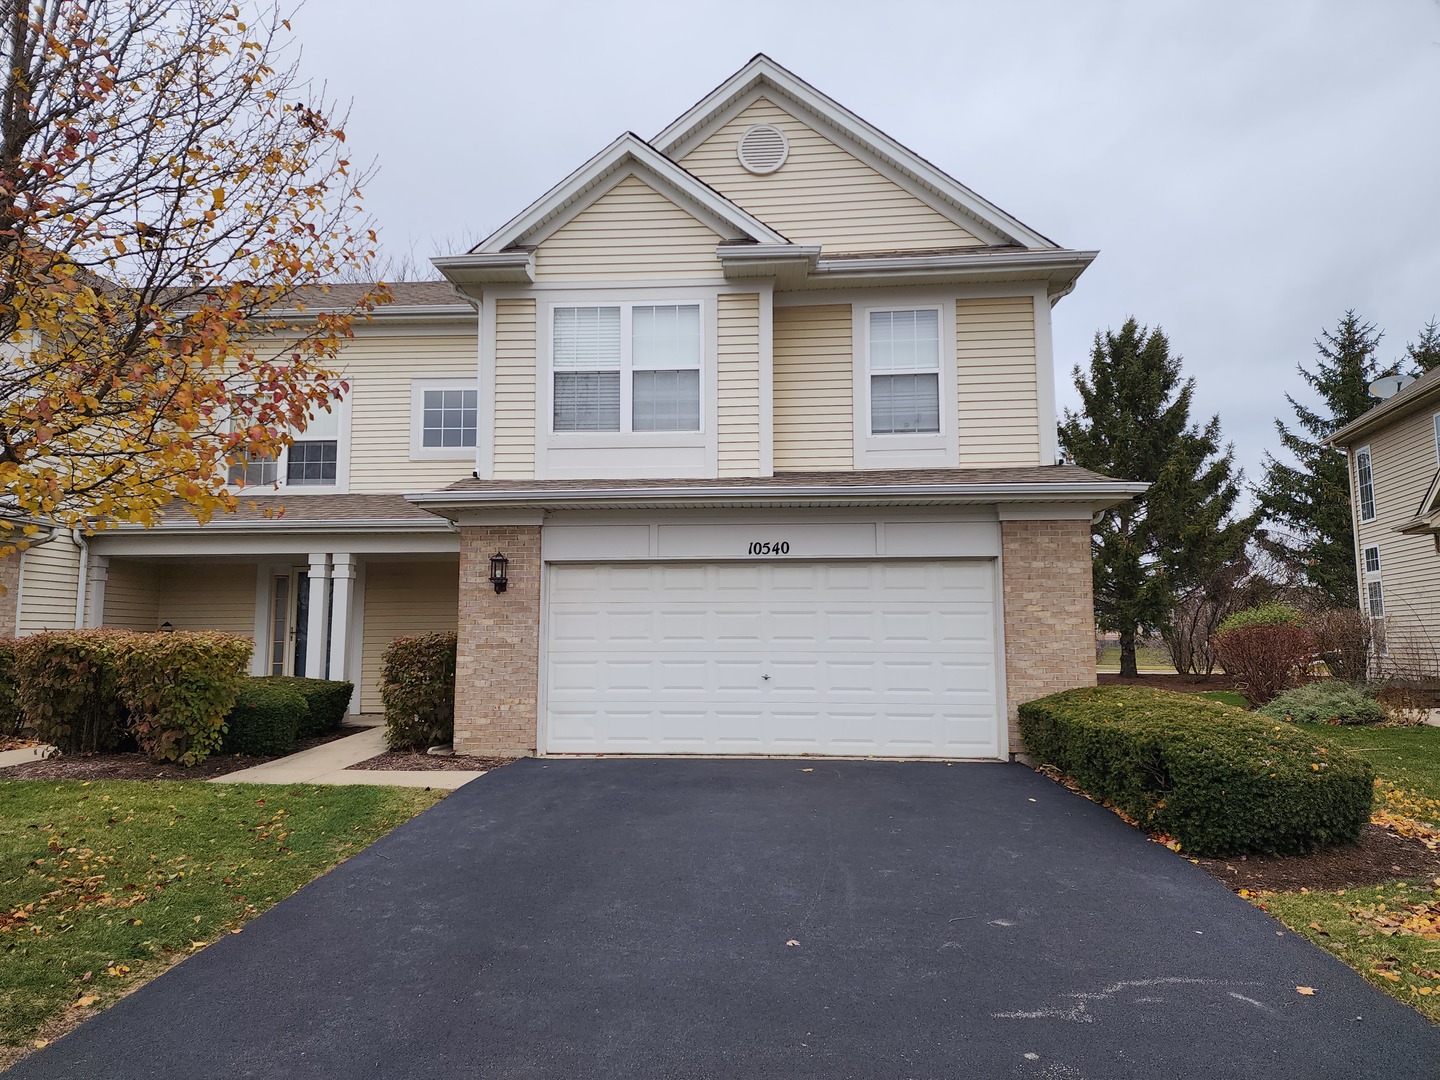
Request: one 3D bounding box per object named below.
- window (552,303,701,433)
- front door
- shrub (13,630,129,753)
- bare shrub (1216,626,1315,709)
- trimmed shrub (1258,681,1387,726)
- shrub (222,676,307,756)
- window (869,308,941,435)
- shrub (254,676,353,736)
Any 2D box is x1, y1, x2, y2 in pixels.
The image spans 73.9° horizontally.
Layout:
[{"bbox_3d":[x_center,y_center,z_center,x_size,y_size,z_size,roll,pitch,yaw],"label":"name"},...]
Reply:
[{"bbox_3d":[-1.097,-2.018,11.250,1.772,1.547,0.140,0,-6,4],"label":"window"},{"bbox_3d":[-6.050,1.474,14.128,1.271,2.137,0.150,0,-6,4],"label":"front door"},{"bbox_3d":[-7.403,1.721,11.078,1.200,1.310,1.150,0,-6,4],"label":"shrub"},{"bbox_3d":[8.348,1.904,14.659,1.351,1.256,1.351,-1,-7,5],"label":"bare shrub"},{"bbox_3d":[8.974,2.395,14.265,1.833,0.570,1.600,0,-6,4],"label":"trimmed shrub"},{"bbox_3d":[-5.165,1.988,10.811,1.100,0.730,1.100,0,-6,4],"label":"shrub"},{"bbox_3d":[2.128,-1.949,11.009,0.820,1.505,0.120,-1,-7,5],"label":"window"},{"bbox_3d":[-5.130,2.064,11.890,1.250,0.670,1.100,-1,-7,5],"label":"shrub"}]

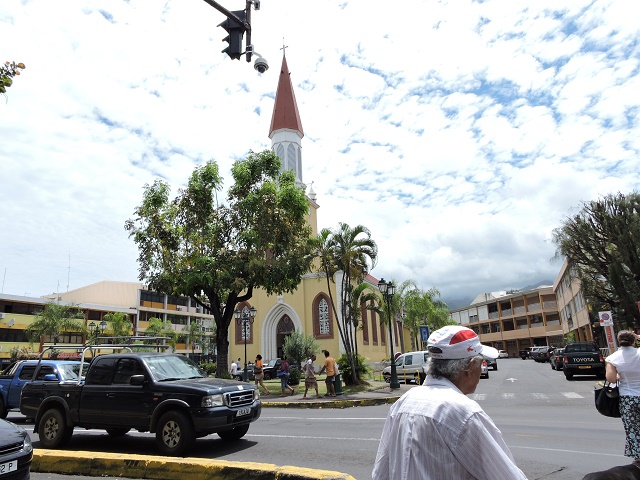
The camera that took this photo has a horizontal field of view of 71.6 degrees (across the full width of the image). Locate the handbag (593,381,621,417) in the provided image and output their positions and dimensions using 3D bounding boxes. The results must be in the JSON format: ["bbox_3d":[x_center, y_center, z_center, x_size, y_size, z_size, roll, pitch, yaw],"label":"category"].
[{"bbox_3d":[2.871,1.587,4.400,0.310,0.370,0.160,-9,-17,27],"label":"handbag"}]

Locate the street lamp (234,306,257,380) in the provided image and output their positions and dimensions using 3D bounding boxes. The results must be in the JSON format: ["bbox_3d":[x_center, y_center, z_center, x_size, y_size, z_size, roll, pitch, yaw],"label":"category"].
[{"bbox_3d":[-4.684,6.611,27.642,1.500,4.922,0.500,-9,-17,23],"label":"street lamp"}]

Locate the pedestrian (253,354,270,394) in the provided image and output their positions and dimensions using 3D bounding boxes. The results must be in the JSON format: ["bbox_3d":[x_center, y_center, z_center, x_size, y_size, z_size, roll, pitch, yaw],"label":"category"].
[{"bbox_3d":[-2.418,5.636,18.373,0.680,1.702,0.500,-9,-17,23],"label":"pedestrian"}]

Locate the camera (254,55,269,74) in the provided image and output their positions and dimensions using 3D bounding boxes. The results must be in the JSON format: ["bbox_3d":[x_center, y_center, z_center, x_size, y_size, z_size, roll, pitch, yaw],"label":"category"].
[{"bbox_3d":[-0.962,-2.871,7.300,0.240,0.270,0.240,-2,-15,0],"label":"camera"}]

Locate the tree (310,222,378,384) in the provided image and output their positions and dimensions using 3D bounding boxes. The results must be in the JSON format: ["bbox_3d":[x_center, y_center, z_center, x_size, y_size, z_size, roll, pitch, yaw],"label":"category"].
[{"bbox_3d":[1.211,3.231,23.380,3.400,8.400,3.300,-3,-15,4],"label":"tree"}]

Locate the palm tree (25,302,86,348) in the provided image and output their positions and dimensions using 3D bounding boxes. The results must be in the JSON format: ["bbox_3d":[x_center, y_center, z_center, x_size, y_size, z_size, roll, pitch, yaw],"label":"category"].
[{"bbox_3d":[-18.653,7.424,30.671,4.200,6.204,4.200,-9,-17,23],"label":"palm tree"}]

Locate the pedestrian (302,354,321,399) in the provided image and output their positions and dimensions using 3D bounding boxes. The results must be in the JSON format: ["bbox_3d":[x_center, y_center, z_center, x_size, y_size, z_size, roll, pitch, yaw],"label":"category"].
[{"bbox_3d":[-0.317,5.059,16.553,0.620,1.580,0.500,0,-15,-5],"label":"pedestrian"}]

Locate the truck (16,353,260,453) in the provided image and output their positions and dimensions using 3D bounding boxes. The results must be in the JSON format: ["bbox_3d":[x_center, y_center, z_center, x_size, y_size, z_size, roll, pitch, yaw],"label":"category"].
[{"bbox_3d":[-3.620,3.161,8.900,4.980,1.780,1.770,-9,-17,24],"label":"truck"}]

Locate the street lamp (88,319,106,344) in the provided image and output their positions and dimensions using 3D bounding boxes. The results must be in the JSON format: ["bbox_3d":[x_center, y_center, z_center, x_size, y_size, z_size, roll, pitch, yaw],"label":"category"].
[{"bbox_3d":[-15.876,8.179,31.347,1.500,4.886,0.500,-9,-17,23],"label":"street lamp"}]

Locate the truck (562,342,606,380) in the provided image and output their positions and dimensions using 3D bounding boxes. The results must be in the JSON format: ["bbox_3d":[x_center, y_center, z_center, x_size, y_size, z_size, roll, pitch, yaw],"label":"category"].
[{"bbox_3d":[14.120,6.581,24.163,1.770,1.780,5.200,-10,-17,26],"label":"truck"}]

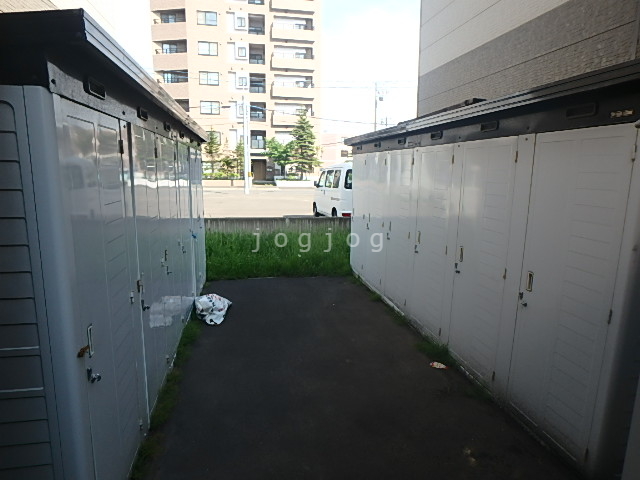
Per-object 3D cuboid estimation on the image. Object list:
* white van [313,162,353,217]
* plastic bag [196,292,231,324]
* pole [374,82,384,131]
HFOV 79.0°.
[{"bbox_3d":[0.820,-1.540,12.650,1.480,1.880,3.420,-2,10,-15],"label":"white van"},{"bbox_3d":[-1.157,0.741,4.199,0.400,0.250,0.340,-2,10,-14],"label":"plastic bag"},{"bbox_3d":[7.018,-13.061,48.074,1.000,12.188,0.500,1,10,0],"label":"pole"}]

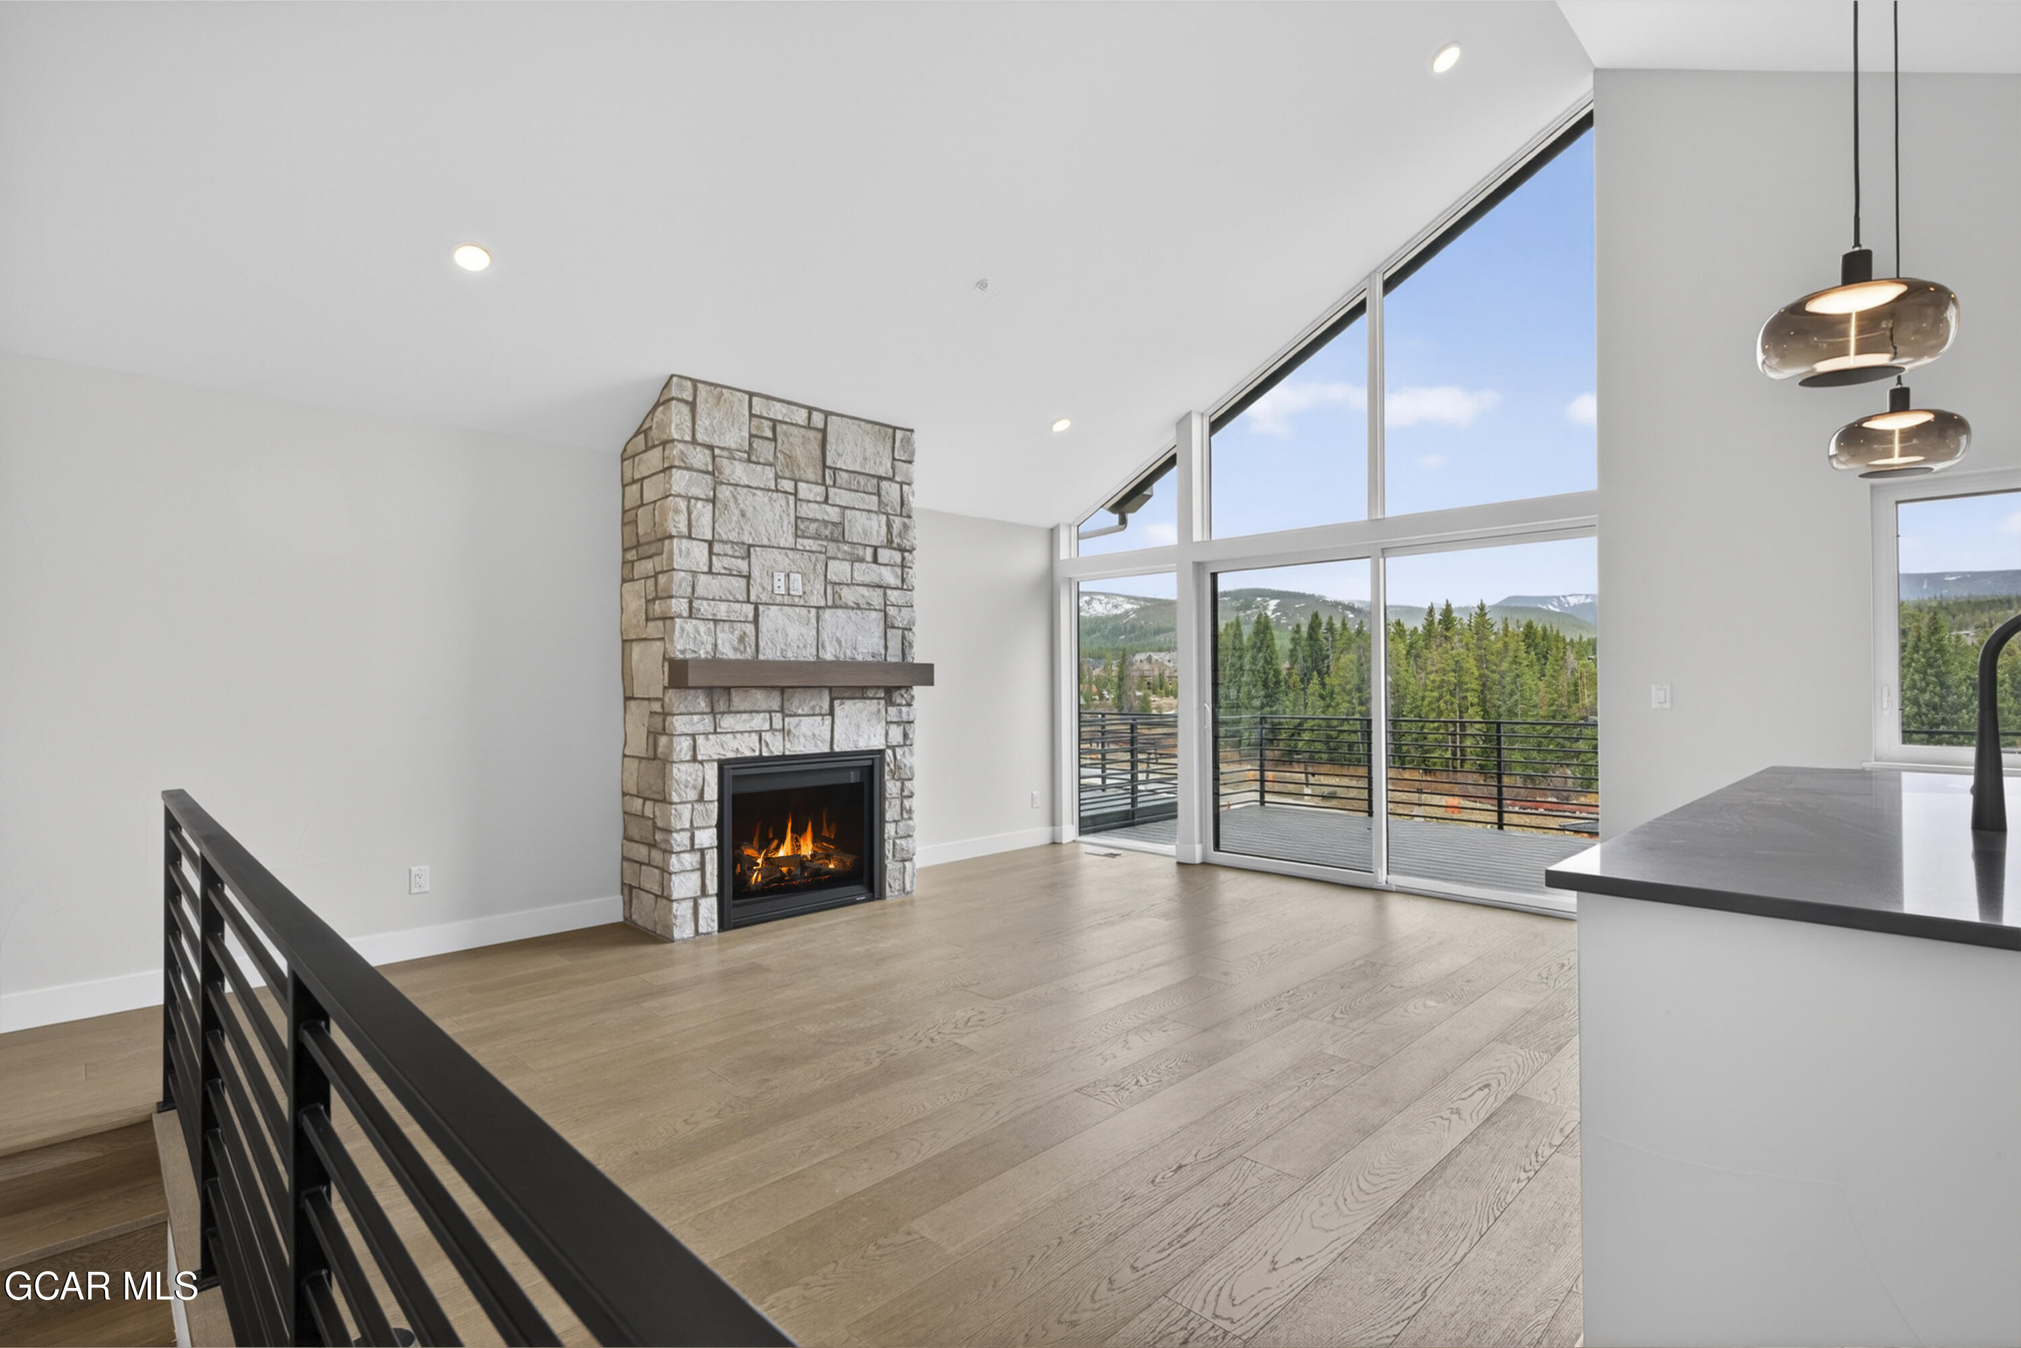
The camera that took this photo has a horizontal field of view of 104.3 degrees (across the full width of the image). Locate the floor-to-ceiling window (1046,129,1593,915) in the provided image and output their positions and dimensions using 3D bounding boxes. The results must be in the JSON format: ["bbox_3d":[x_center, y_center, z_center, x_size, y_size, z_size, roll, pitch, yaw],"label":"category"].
[{"bbox_3d":[1.744,-0.852,5.222,3.492,4.346,0.140,-1,-1,39],"label":"floor-to-ceiling window"}]

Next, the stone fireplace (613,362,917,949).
[{"bbox_3d":[-1.333,-0.067,4.538,1.443,2.793,0.640,0,-1,-43],"label":"stone fireplace"}]

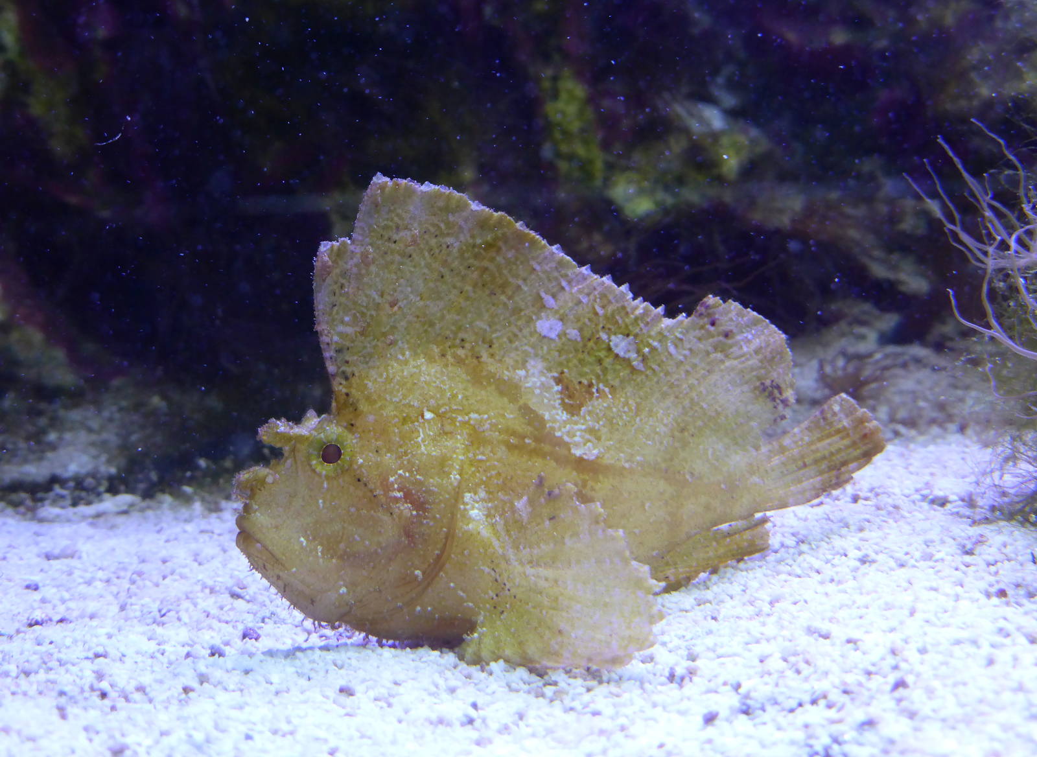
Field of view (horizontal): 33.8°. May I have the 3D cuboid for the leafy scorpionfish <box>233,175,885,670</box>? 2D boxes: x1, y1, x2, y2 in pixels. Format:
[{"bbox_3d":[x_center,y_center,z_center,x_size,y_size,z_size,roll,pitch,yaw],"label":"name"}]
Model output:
[{"bbox_3d":[0.010,0.004,0.236,0.100,0.065,0.035,-3,9,-23],"label":"leafy scorpionfish"}]

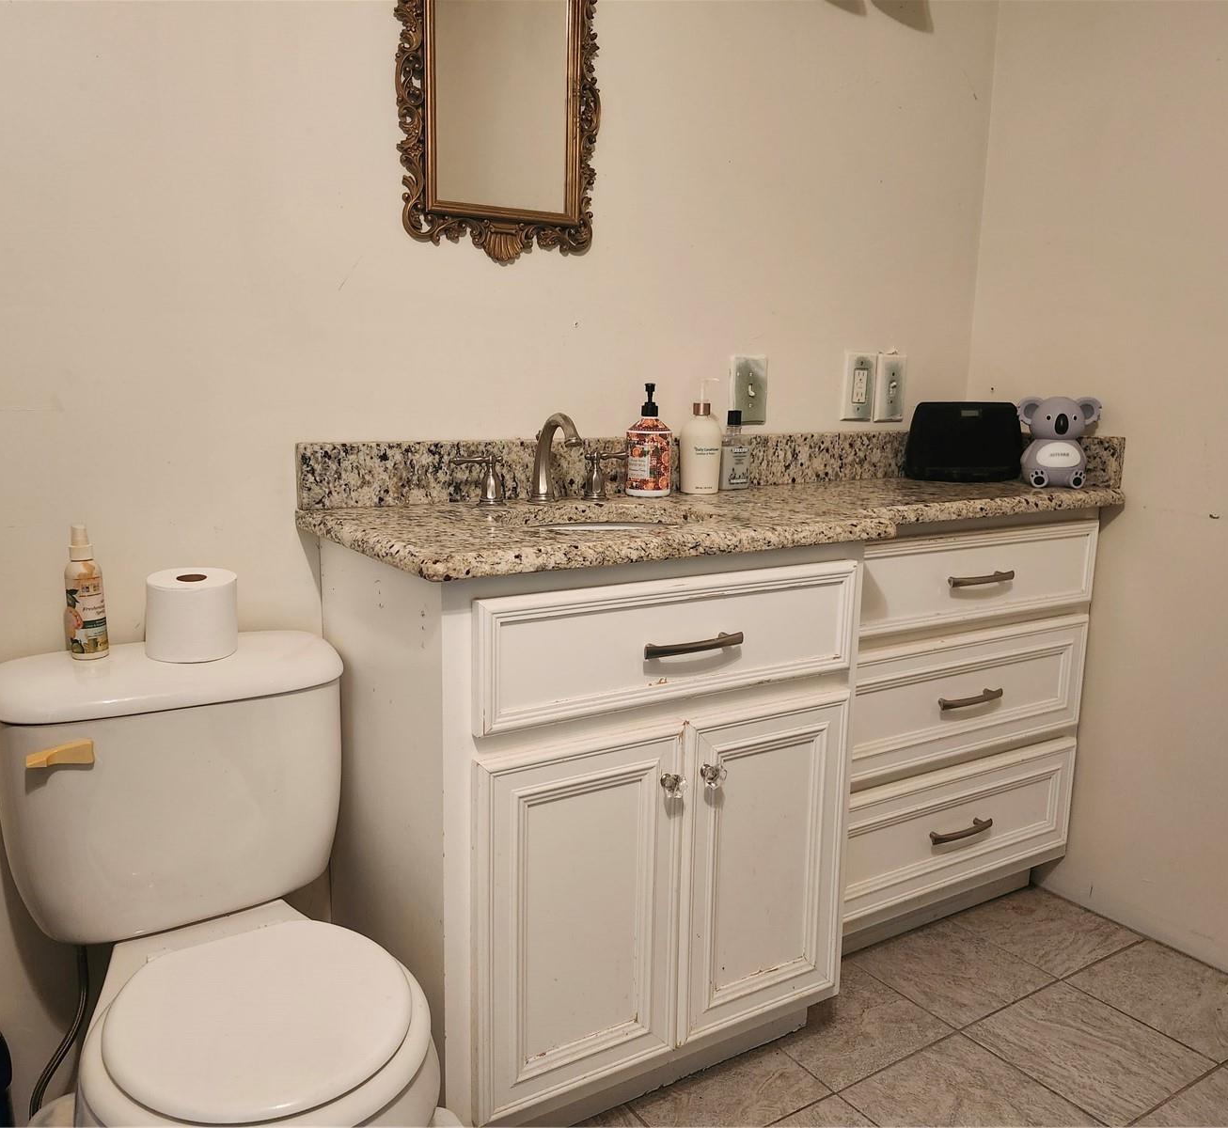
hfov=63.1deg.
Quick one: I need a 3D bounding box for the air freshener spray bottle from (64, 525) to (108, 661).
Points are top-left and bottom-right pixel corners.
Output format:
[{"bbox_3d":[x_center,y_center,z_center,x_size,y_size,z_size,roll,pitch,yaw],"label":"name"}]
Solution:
[{"bbox_3d":[-0.683,0.036,1.289,0.045,0.171,0.045,7,11,31],"label":"air freshener spray bottle"}]

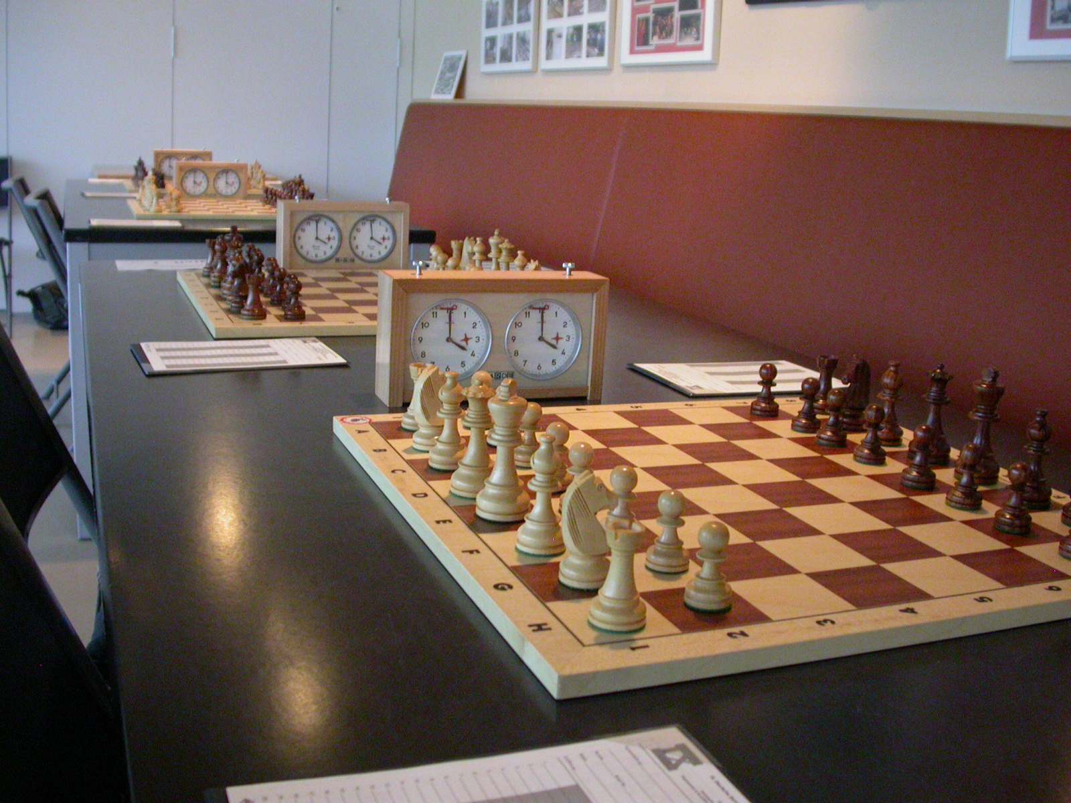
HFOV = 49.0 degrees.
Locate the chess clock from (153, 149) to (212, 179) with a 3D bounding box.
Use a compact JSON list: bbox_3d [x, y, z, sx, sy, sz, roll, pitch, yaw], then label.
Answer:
[{"bbox_3d":[-1.345,-0.893,4.489,0.222,0.125,0.057,-2,14,-21],"label":"chess clock"}]

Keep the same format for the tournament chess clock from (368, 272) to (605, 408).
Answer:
[{"bbox_3d":[-0.043,-0.065,1.191,0.222,0.125,0.057,-2,14,-21],"label":"tournament chess clock"}]

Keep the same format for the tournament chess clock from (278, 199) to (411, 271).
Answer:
[{"bbox_3d":[-0.337,-0.288,2.068,0.222,0.125,0.057,-2,15,-22],"label":"tournament chess clock"}]

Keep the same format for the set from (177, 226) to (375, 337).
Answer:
[{"bbox_3d":[-0.244,-0.202,1.753,0.522,0.110,0.522,-2,15,-22],"label":"set"}]

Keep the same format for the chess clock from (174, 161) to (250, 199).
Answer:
[{"bbox_3d":[-1.002,-0.673,3.631,0.222,0.125,0.057,-4,15,-26],"label":"chess clock"}]

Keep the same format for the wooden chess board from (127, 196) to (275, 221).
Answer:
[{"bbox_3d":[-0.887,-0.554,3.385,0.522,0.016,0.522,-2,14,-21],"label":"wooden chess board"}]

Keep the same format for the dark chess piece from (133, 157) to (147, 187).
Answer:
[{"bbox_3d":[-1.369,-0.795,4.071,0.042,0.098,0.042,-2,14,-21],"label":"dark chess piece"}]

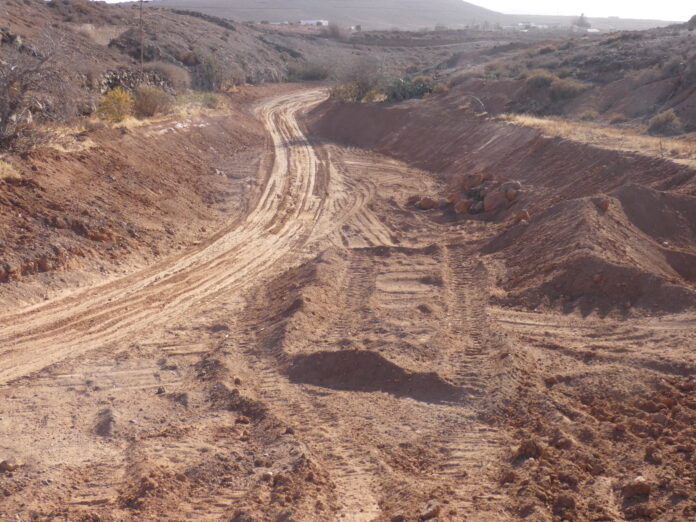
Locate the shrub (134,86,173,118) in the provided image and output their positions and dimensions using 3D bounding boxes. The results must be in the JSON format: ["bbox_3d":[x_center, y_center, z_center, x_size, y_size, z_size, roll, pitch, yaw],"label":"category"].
[{"bbox_3d":[-9.426,-7.681,38.000,1.840,1.470,1.750,1,17,0],"label":"shrub"}]

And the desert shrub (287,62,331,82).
[{"bbox_3d":[-4.131,-19.713,82.000,4.600,1.990,3.450,1,17,0],"label":"desert shrub"}]

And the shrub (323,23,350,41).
[{"bbox_3d":[-2.787,-55.612,190.000,6.780,4.140,6.110,1,17,0],"label":"shrub"}]

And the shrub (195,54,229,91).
[{"bbox_3d":[-9.749,-13.463,56.000,2.430,2.440,2.190,1,17,0],"label":"shrub"}]

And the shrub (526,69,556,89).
[{"bbox_3d":[11.105,-10.474,45.000,1.720,1.090,1.550,1,17,0],"label":"shrub"}]

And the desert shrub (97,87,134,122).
[{"bbox_3d":[-10.971,-7.385,37.000,1.790,1.610,1.700,1,17,0],"label":"desert shrub"}]

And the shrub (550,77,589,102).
[{"bbox_3d":[11.811,-9.240,42.000,2.140,1.220,1.820,1,17,0],"label":"shrub"}]

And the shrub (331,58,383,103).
[{"bbox_3d":[0.542,-11.510,50.000,3.320,2.670,2.820,1,17,0],"label":"shrub"}]

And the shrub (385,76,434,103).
[{"bbox_3d":[3.922,-10.936,50.000,3.190,1.580,2.390,1,17,0],"label":"shrub"}]

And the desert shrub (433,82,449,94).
[{"bbox_3d":[6.370,-11.880,54.000,1.100,0.790,0.990,1,17,0],"label":"desert shrub"}]

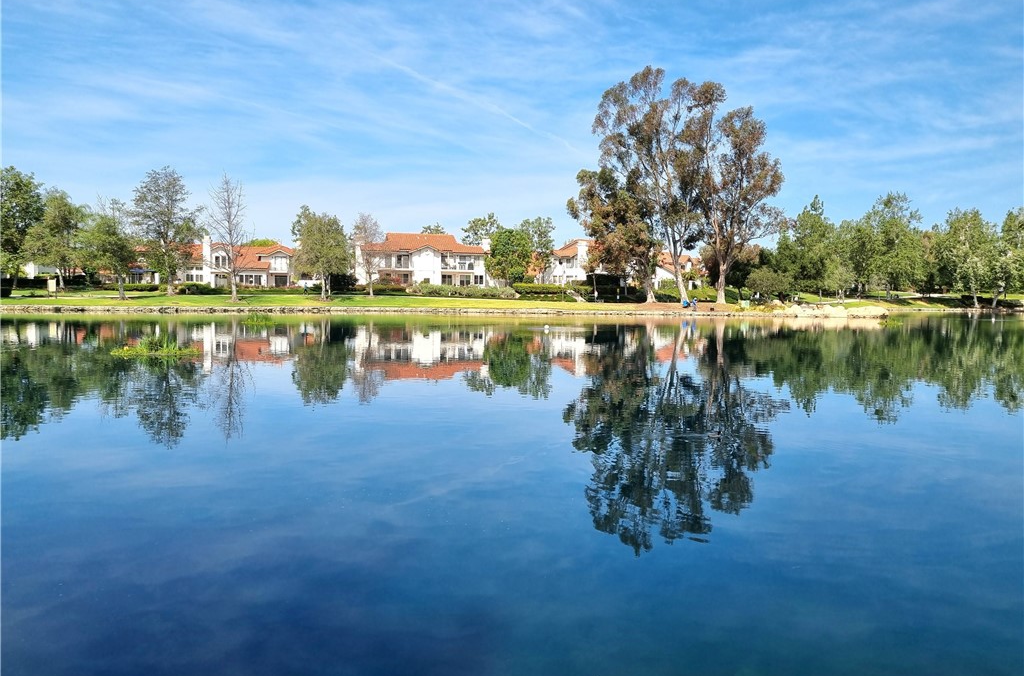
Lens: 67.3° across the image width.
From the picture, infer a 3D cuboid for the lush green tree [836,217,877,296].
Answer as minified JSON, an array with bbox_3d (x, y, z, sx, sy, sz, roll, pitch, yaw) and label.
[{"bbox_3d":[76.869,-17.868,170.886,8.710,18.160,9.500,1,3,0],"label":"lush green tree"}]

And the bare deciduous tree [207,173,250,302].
[{"bbox_3d":[-30.824,-10.882,83.512,4.680,14.040,5.000,1,3,0],"label":"bare deciduous tree"}]

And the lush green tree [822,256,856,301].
[{"bbox_3d":[58.670,-10.460,137.580,6.190,8.250,6.190,1,3,0],"label":"lush green tree"}]

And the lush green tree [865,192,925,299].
[{"bbox_3d":[85.989,-20.546,171.980,13.150,23.840,14.000,1,3,0],"label":"lush green tree"}]

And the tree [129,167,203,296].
[{"bbox_3d":[-40.760,-12.530,90.460,8.620,15.380,8.620,1,3,0],"label":"tree"}]

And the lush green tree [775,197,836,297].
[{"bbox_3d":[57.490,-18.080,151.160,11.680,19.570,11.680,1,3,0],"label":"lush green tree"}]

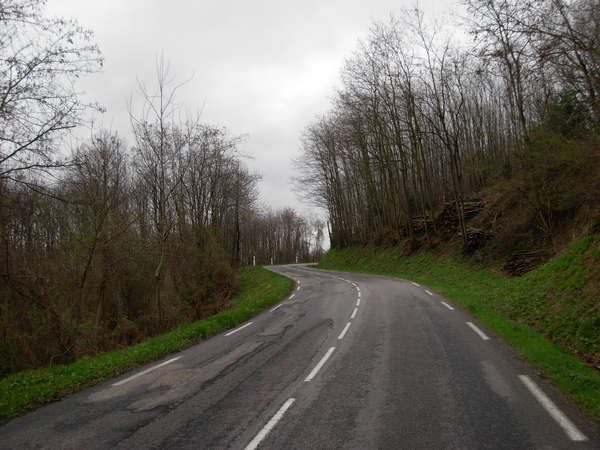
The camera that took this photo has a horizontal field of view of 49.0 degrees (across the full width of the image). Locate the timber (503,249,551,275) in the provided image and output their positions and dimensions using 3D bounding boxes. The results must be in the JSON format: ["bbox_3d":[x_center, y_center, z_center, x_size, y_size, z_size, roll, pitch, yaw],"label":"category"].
[{"bbox_3d":[8.778,1.475,25.500,1.563,0.973,1.300,-1,-2,14],"label":"timber"}]

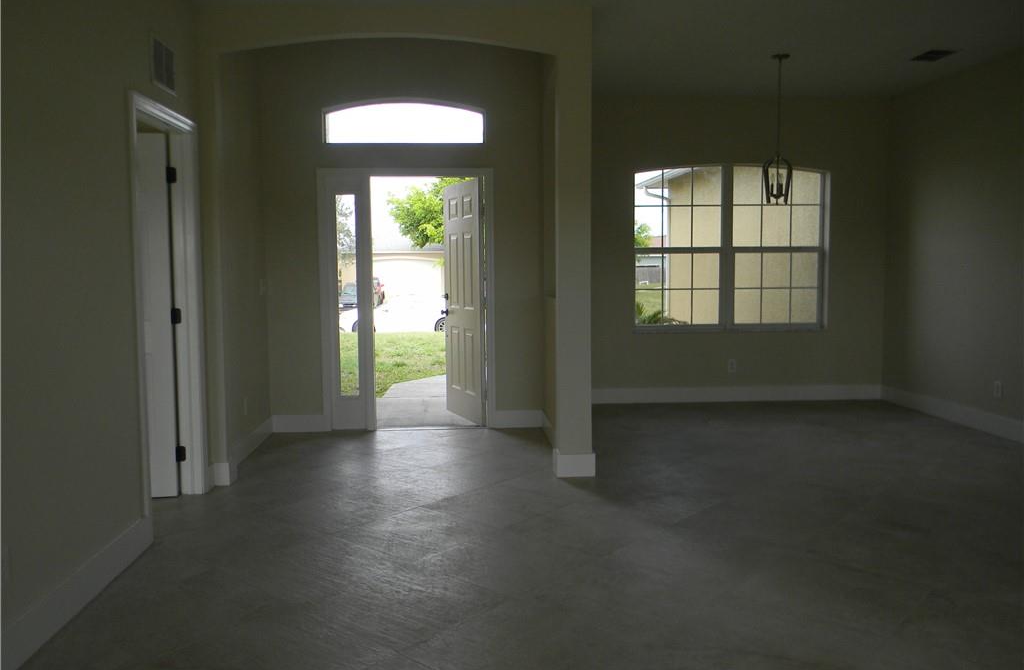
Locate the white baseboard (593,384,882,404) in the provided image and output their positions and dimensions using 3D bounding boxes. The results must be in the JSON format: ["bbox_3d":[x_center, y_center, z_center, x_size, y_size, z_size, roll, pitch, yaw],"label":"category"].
[{"bbox_3d":[2.018,0.574,8.035,3.243,0.145,0.020,-1,5,-4],"label":"white baseboard"}]

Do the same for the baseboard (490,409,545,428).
[{"bbox_3d":[0.039,0.688,6.788,0.437,0.141,0.020,-1,5,-4],"label":"baseboard"}]

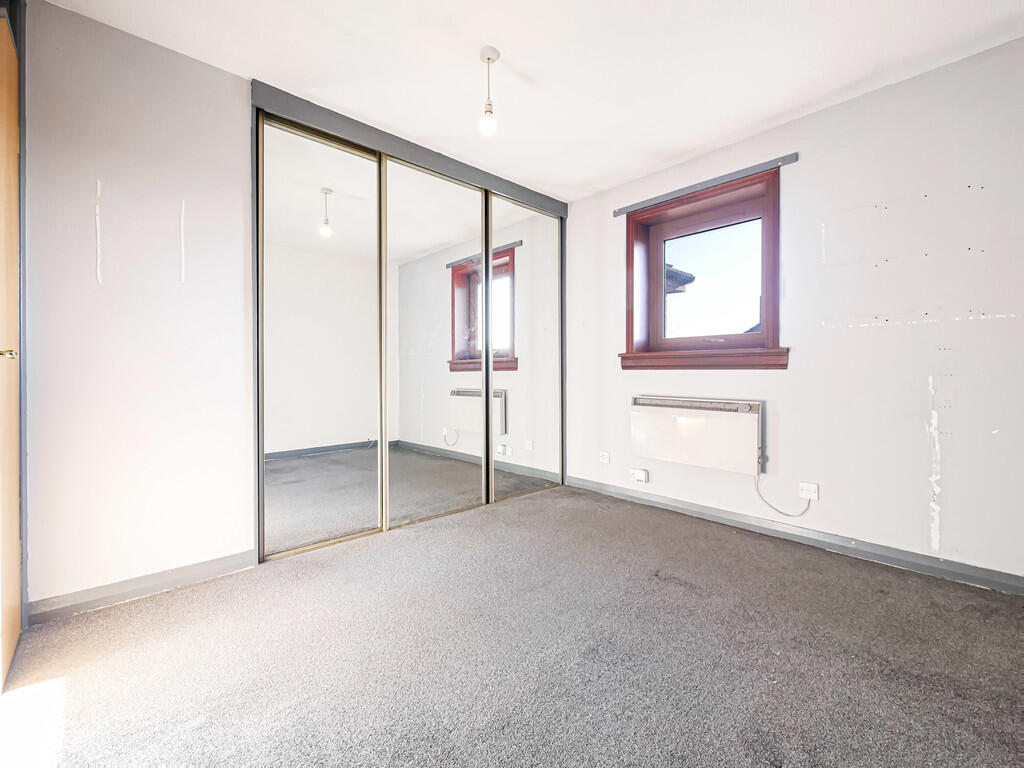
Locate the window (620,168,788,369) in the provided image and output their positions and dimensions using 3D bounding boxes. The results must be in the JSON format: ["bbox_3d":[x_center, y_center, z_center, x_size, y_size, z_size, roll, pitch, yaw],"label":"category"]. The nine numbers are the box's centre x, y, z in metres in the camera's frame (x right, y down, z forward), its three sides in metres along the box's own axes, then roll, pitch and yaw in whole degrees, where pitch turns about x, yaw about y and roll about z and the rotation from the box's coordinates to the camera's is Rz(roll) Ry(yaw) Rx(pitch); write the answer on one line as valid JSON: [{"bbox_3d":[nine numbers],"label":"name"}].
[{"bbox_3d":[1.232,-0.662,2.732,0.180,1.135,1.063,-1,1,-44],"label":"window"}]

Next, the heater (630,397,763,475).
[{"bbox_3d":[1.157,0.305,2.659,0.115,0.415,0.787,-1,1,-44],"label":"heater"}]

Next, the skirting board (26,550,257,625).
[{"bbox_3d":[-1.466,0.817,1.707,0.696,0.090,0.018,0,1,-41],"label":"skirting board"}]

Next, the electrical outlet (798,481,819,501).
[{"bbox_3d":[1.619,0.581,2.258,0.018,0.086,0.084,-1,1,-44],"label":"electrical outlet"}]

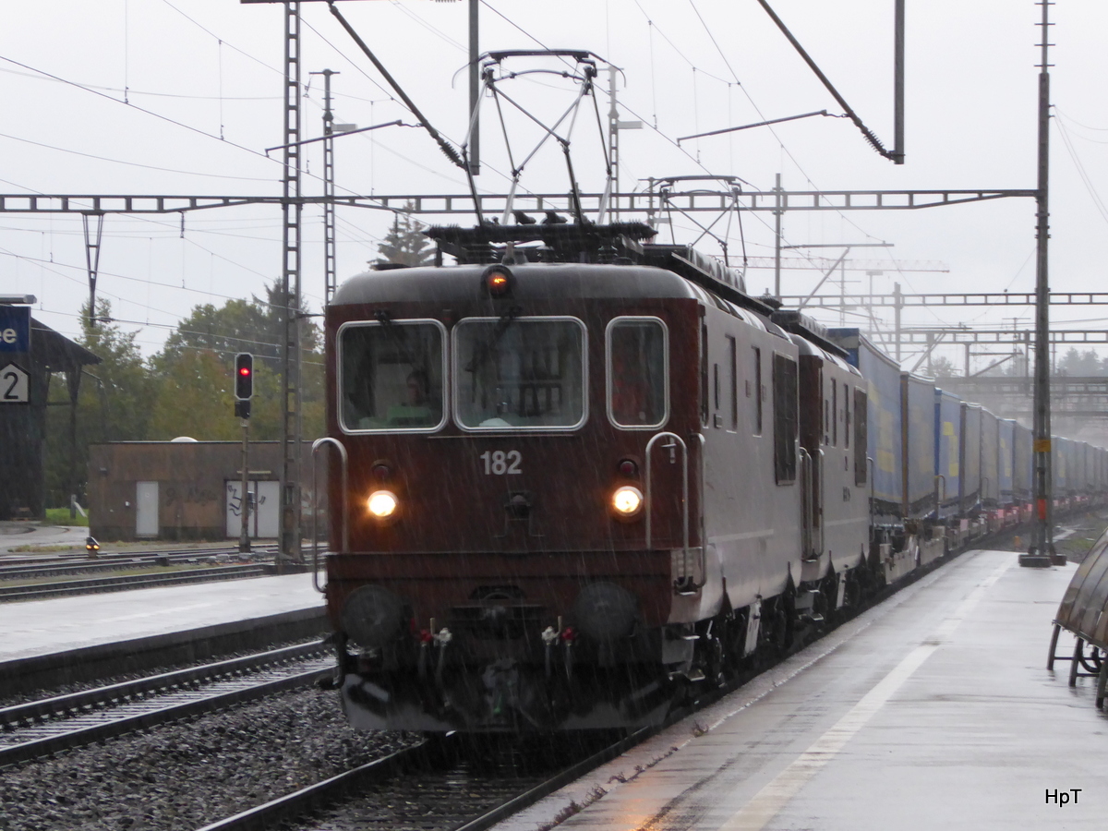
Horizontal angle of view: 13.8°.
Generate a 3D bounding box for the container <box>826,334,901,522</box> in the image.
[{"bbox_3d":[3.960,0.250,72.900,2.550,2.750,13.600,0,-1,7],"label":"container"}]

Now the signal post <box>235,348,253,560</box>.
[{"bbox_3d":[-9.480,1.170,140.000,0.550,6.150,0.450,0,-1,4],"label":"signal post"}]

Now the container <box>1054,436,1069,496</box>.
[{"bbox_3d":[23.900,2.520,226.000,2.550,2.700,13.600,0,-1,8],"label":"container"}]

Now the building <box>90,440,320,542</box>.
[{"bbox_3d":[-12.200,2.900,173.000,9.600,3.750,6.500,0,-1,5],"label":"building"}]

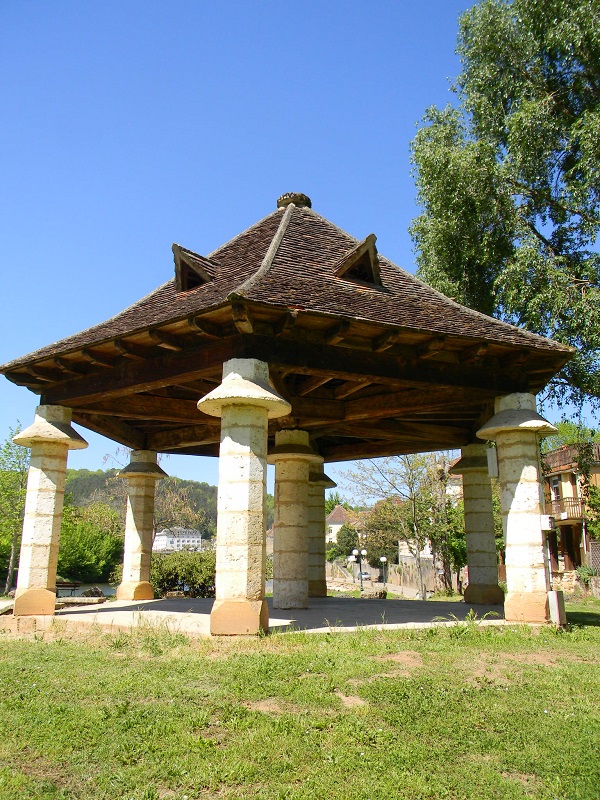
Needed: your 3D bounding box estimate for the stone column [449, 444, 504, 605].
[{"bbox_3d":[3.821,2.609,13.713,1.180,3.250,1.180,6,-15,-22],"label":"stone column"}]

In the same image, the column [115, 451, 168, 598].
[{"bbox_3d":[-3.603,2.805,14.623,1.180,3.250,1.180,-10,-18,36],"label":"column"}]

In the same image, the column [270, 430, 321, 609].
[{"bbox_3d":[-0.160,2.203,12.051,1.180,3.185,1.180,-2,-14,7],"label":"column"}]

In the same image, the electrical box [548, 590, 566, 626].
[{"bbox_3d":[3.853,3.115,9.678,0.156,0.484,0.365,-10,-18,36],"label":"electrical box"}]

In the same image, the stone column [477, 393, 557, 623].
[{"bbox_3d":[3.284,1.554,9.559,1.180,3.250,1.180,-10,-18,36],"label":"stone column"}]

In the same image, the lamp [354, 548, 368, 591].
[{"bbox_3d":[5.471,15.255,58.036,1.150,3.600,0.500,-1,-14,5],"label":"lamp"}]

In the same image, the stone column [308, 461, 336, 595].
[{"bbox_3d":[0.377,3.234,16.245,1.180,3.250,1.180,-2,-14,7],"label":"stone column"}]

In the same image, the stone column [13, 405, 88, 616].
[{"bbox_3d":[-4.140,1.751,10.468,1.180,3.250,1.180,6,-15,-22],"label":"stone column"}]

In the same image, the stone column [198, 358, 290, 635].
[{"bbox_3d":[-0.697,1.125,7.936,1.180,3.250,1.180,-2,-14,7],"label":"stone column"}]

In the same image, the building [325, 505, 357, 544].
[{"bbox_3d":[11.550,35.090,180.070,9.000,11.500,9.500,-1,-14,4],"label":"building"}]

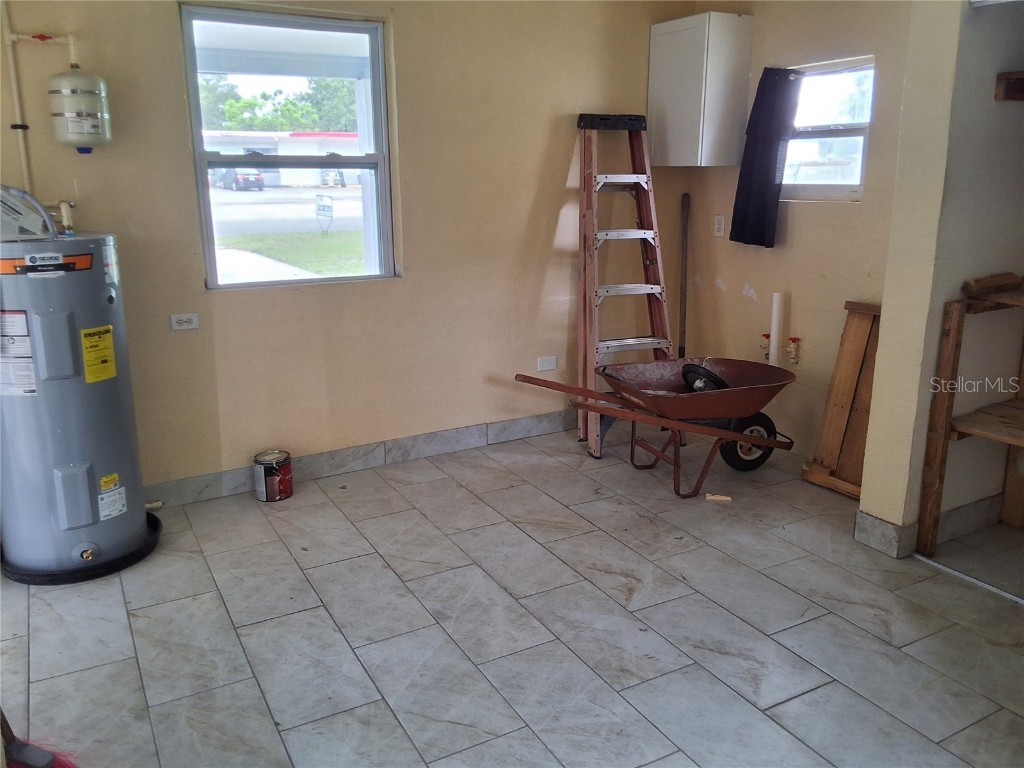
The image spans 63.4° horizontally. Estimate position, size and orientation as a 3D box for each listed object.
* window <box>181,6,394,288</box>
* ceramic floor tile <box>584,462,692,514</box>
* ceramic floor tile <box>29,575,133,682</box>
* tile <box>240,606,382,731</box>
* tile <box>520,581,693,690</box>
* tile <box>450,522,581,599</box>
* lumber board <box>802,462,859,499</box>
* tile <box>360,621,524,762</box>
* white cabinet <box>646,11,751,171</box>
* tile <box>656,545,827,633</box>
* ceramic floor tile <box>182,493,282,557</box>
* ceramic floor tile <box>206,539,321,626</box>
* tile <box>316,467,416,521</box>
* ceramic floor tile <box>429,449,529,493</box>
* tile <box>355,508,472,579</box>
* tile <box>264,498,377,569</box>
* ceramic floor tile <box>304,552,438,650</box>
[{"bbox_3d":[-0.990,-1.061,3.801,0.910,1.185,0.085,-9,17,-29],"label":"window"},{"bbox_3d":[0.628,0.503,4.030,0.301,0.010,0.607,-8,17,-28],"label":"ceramic floor tile"},{"bbox_3d":[-1.470,0.819,2.816,0.301,0.010,0.604,-8,17,-28],"label":"ceramic floor tile"},{"bbox_3d":[-0.658,0.886,2.637,0.305,0.010,0.611,-8,17,-28],"label":"tile"},{"bbox_3d":[0.298,0.831,2.785,0.303,0.010,0.605,-8,17,-28],"label":"tile"},{"bbox_3d":[0.003,0.694,3.311,0.301,0.010,0.607,-8,17,-28],"label":"tile"},{"bbox_3d":[1.573,0.488,3.946,0.090,0.050,0.420,-8,17,-28],"label":"lumber board"},{"bbox_3d":[-0.234,0.909,2.493,0.303,0.010,0.605,-8,17,-28],"label":"tile"},{"bbox_3d":[1.020,-1.588,4.553,0.317,0.758,0.452,-8,17,-28],"label":"white cabinet"},{"bbox_3d":[0.824,0.748,3.049,0.301,0.010,0.604,-8,17,-28],"label":"tile"},{"bbox_3d":[-1.251,0.615,3.664,0.305,0.010,0.589,-8,17,-28],"label":"ceramic floor tile"},{"bbox_3d":[-0.940,0.739,3.112,0.301,0.010,0.604,-8,17,-28],"label":"ceramic floor tile"},{"bbox_3d":[-0.712,0.528,3.950,0.301,0.010,0.600,-8,17,-28],"label":"tile"},{"bbox_3d":[-0.188,0.445,4.260,0.301,0.010,0.595,-8,17,-28],"label":"ceramic floor tile"},{"bbox_3d":[-0.420,0.661,3.441,0.301,0.010,0.607,-8,17,-28],"label":"tile"},{"bbox_3d":[-0.834,0.643,3.551,0.305,0.010,0.611,-8,17,-28],"label":"tile"},{"bbox_3d":[-0.529,0.773,3.015,0.301,0.010,0.607,-8,17,-28],"label":"ceramic floor tile"}]

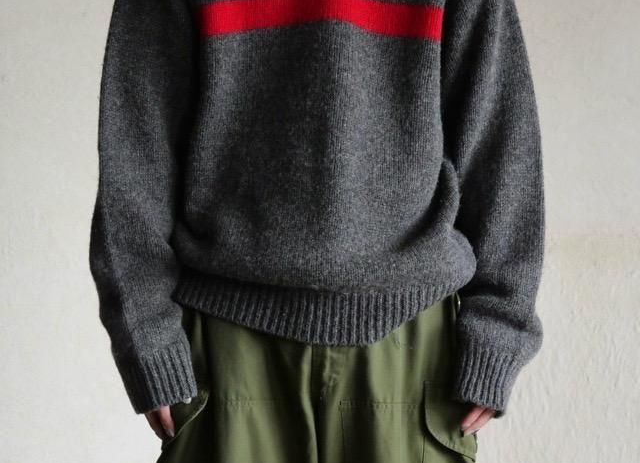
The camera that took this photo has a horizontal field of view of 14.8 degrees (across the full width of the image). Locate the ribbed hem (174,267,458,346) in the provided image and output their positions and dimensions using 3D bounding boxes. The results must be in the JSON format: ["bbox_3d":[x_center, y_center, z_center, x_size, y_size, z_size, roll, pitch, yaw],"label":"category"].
[{"bbox_3d":[-0.005,0.099,3.260,0.370,0.095,0.250,0,2,-2],"label":"ribbed hem"}]

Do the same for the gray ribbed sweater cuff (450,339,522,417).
[{"bbox_3d":[0.227,0.200,3.360,0.082,0.075,0.090,14,-12,0],"label":"gray ribbed sweater cuff"}]

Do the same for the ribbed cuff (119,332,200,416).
[{"bbox_3d":[-0.210,0.187,3.230,0.083,0.080,0.085,-15,-10,-6],"label":"ribbed cuff"}]

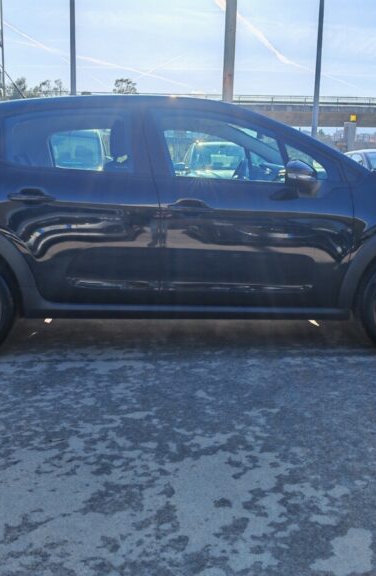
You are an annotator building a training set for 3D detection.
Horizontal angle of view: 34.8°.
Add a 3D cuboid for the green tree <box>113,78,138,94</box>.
[{"bbox_3d":[-6.565,-16.716,62.977,4.200,10.130,4.200,0,11,-6],"label":"green tree"}]

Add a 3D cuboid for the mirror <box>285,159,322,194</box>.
[{"bbox_3d":[0.599,-0.589,3.106,0.170,0.175,0.210,0,11,-4],"label":"mirror"}]

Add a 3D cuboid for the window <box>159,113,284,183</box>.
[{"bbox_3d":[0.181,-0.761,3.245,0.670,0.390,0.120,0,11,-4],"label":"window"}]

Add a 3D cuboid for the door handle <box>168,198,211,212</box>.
[{"bbox_3d":[0.008,-0.437,3.173,0.220,0.070,0.055,0,11,-4],"label":"door handle"}]

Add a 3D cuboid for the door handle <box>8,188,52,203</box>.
[{"bbox_3d":[-0.816,-0.479,3.102,0.225,0.070,0.055,0,11,-4],"label":"door handle"}]

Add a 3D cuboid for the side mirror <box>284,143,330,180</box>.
[{"bbox_3d":[0.623,-0.644,3.148,0.180,0.180,0.200,0,11,-4],"label":"side mirror"}]

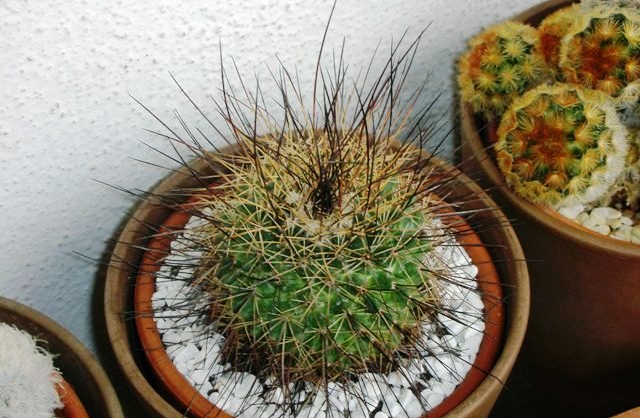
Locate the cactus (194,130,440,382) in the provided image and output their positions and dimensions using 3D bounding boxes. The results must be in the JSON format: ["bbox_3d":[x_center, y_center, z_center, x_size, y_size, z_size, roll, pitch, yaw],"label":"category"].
[{"bbox_3d":[-0.001,0.014,0.436,0.078,0.058,0.078,0,49,0],"label":"cactus"}]

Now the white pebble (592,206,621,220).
[{"bbox_3d":[0.101,0.001,0.476,0.010,0.005,0.006,7,50,7],"label":"white pebble"}]

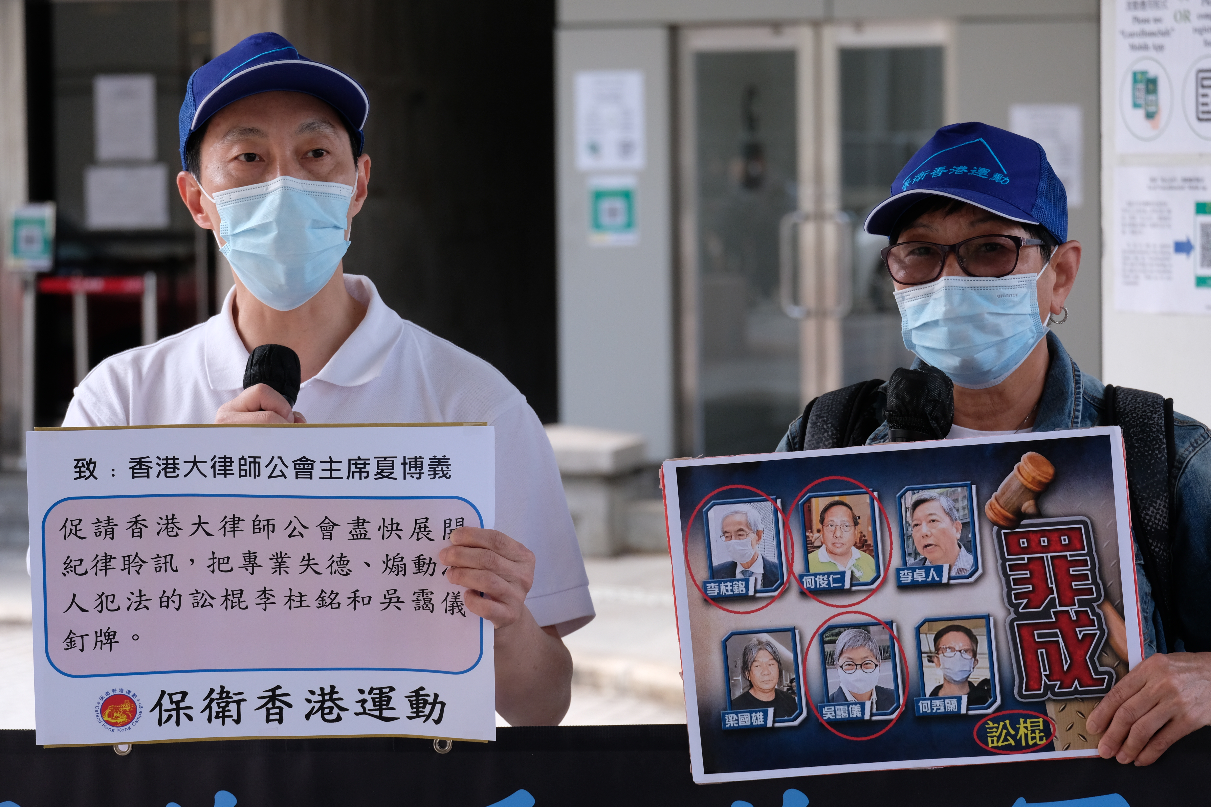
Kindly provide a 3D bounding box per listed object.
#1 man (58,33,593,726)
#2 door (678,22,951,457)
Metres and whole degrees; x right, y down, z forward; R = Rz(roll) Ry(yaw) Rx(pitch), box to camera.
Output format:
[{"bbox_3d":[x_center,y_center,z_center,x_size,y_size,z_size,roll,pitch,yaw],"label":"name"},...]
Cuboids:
[{"bbox_3d":[-0.275,0.519,4.066,0.540,1.740,0.400,-1,3,-5],"label":"man"},{"bbox_3d":[0.903,-0.628,18.400,1.200,2.020,0.100,0,3,12],"label":"door"}]

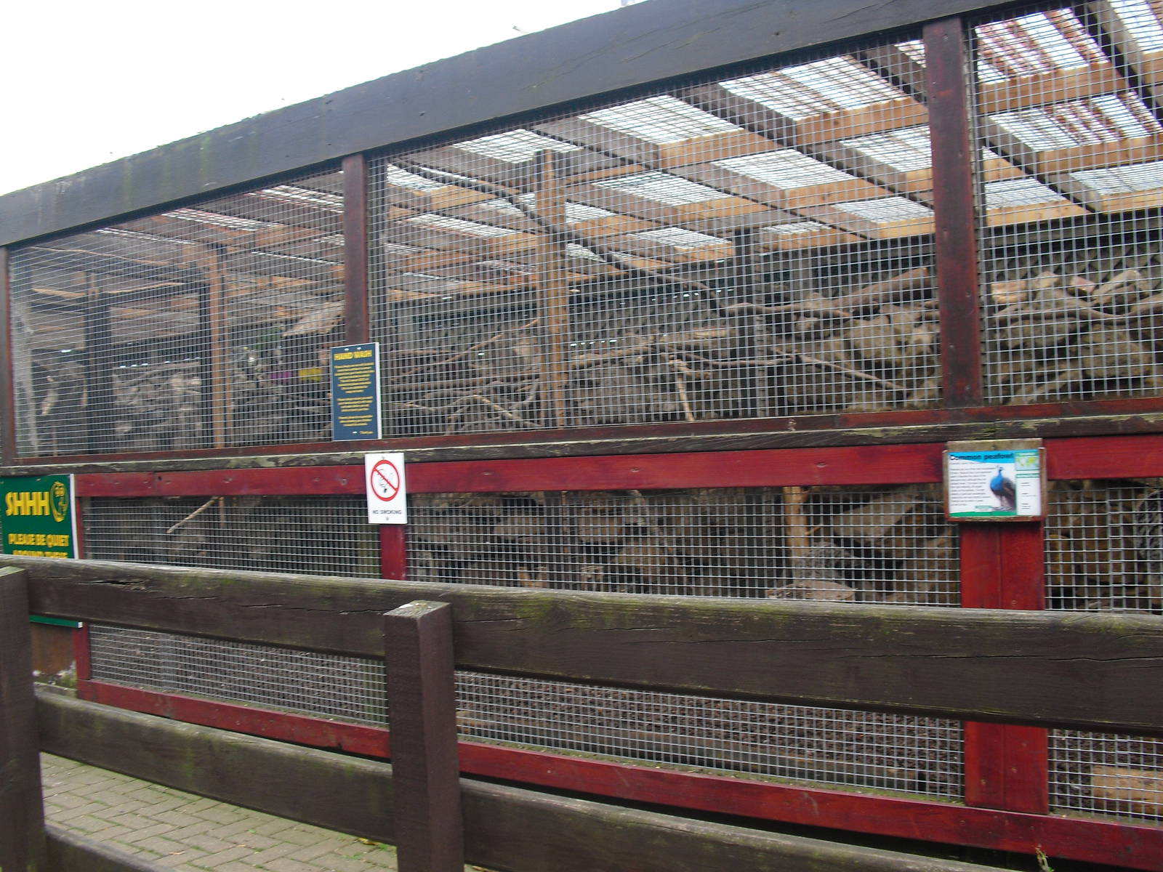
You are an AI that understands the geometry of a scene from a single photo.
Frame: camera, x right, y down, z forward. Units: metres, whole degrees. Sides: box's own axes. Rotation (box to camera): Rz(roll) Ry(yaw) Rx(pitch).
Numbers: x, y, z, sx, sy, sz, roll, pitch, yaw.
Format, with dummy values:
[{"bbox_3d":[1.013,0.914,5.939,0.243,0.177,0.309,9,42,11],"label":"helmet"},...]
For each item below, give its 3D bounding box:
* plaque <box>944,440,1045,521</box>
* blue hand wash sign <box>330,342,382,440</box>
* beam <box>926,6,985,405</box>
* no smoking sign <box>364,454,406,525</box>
[{"bbox_3d":[0.898,0.107,2.619,0.218,0.154,0.022,-2,-1,35],"label":"plaque"},{"bbox_3d":[-0.699,-0.135,3.757,0.197,0.295,0.018,-2,-1,35],"label":"blue hand wash sign"},{"bbox_3d":[0.845,-0.489,2.715,0.085,0.865,0.070,-2,-1,35],"label":"beam"},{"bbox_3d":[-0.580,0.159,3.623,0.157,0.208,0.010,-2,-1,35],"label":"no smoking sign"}]

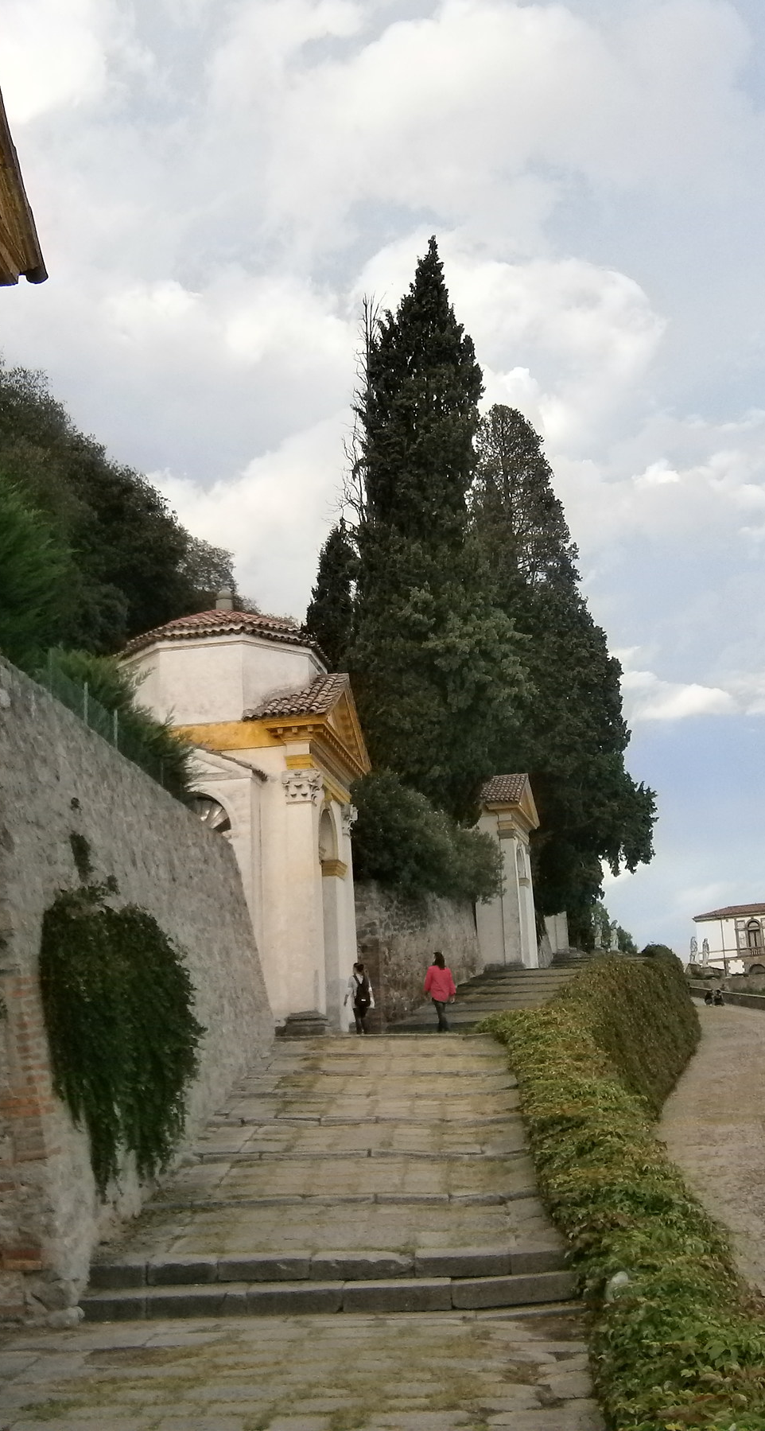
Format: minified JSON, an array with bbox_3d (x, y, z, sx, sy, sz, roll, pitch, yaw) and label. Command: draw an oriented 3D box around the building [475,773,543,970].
[{"bbox_3d":[5.150,6.754,61.303,2.650,8.400,5.500,-7,-15,12],"label":"building"}]

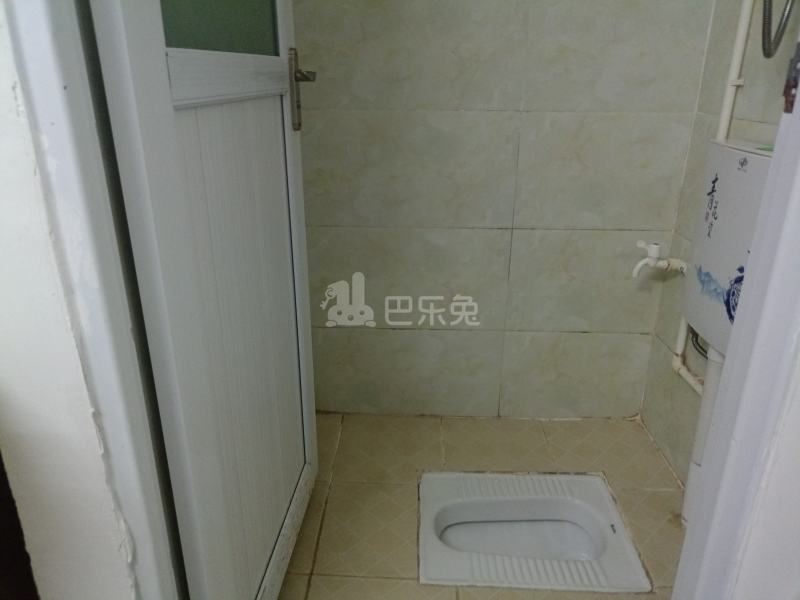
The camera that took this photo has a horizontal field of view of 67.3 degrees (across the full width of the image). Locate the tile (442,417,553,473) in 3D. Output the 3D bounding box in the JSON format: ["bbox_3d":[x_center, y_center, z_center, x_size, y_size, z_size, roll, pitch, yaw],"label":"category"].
[{"bbox_3d":[0.274,0.421,1.686,0.300,0.010,0.300,1,22,1],"label":"tile"}]

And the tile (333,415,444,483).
[{"bbox_3d":[-0.025,0.416,1.706,0.300,0.010,0.320,1,21,1],"label":"tile"}]

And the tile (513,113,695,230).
[{"bbox_3d":[0.526,-0.334,1.585,0.435,0.304,0.010,1,21,1],"label":"tile"}]

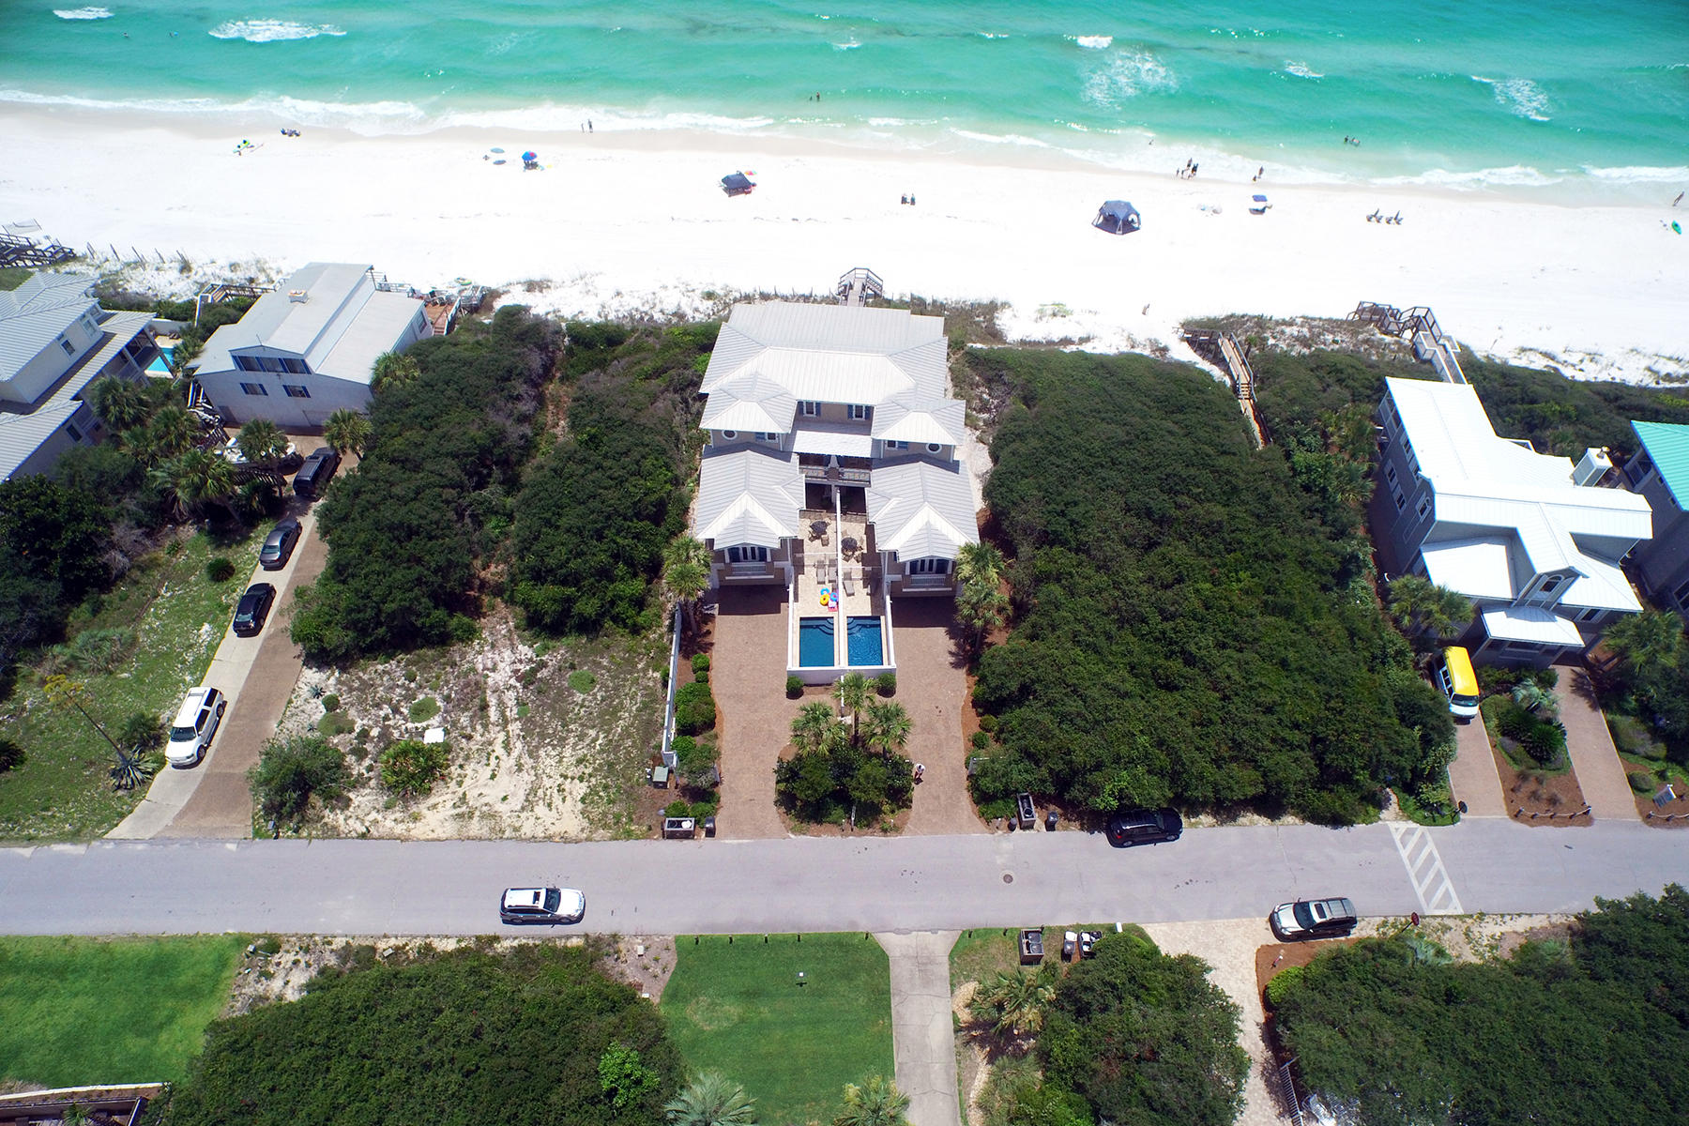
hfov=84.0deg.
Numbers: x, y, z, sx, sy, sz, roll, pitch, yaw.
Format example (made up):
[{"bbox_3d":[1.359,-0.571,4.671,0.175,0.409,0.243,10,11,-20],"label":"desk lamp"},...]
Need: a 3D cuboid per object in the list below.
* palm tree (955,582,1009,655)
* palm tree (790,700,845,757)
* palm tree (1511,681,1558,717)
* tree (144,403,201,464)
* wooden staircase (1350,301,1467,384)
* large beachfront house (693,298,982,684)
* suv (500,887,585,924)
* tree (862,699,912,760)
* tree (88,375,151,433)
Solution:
[{"bbox_3d":[9.877,4.590,67.754,3.800,7.400,3.800,1,47,0],"label":"palm tree"},{"bbox_3d":[-1.580,11.065,58.398,3.500,5.400,3.500,-2,49,0],"label":"palm tree"},{"bbox_3d":[44.576,8.877,60.926,2.900,2.800,2.800,-2,49,0],"label":"palm tree"},{"bbox_3d":[-59.151,-10.982,83.095,4.800,5.700,4.800,1,47,0],"label":"tree"},{"bbox_3d":[51.426,-19.036,85.206,8.000,4.800,13.500,5,49,6],"label":"wooden staircase"},{"bbox_3d":[-0.453,-8.729,72.257,20.000,10.600,28.500,1,49,2],"label":"large beachfront house"},{"bbox_3d":[-17.292,19.526,53.867,4.800,1.750,1.930,-1,49,0],"label":"suv"},{"bbox_3d":[2.812,11.649,62.115,3.400,5.800,3.400,1,47,0],"label":"tree"},{"bbox_3d":[-59.667,-11.796,78.798,4.700,6.800,4.700,-2,49,0],"label":"tree"}]

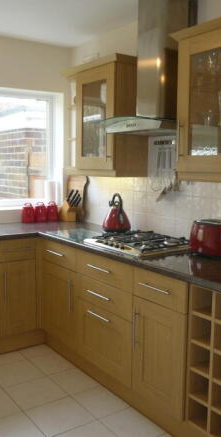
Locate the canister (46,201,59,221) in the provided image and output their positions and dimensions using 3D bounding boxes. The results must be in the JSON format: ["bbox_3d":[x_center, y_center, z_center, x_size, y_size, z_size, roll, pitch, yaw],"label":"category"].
[{"bbox_3d":[-0.528,-0.064,3.845,0.114,0.189,0.114,1,7,0],"label":"canister"}]

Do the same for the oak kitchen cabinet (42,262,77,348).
[{"bbox_3d":[-0.138,0.567,3.222,0.580,0.610,0.485,-4,8,-36],"label":"oak kitchen cabinet"}]

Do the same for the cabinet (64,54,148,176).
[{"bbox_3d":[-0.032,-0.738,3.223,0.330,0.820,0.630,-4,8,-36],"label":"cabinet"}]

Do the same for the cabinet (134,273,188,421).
[{"bbox_3d":[0.464,0.622,2.357,0.560,0.715,0.407,-4,8,-36],"label":"cabinet"}]

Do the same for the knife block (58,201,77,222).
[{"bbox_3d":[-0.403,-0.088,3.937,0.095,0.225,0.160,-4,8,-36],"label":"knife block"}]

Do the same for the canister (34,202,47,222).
[{"bbox_3d":[-0.631,-0.053,3.811,0.110,0.177,0.110,1,6,0],"label":"canister"}]

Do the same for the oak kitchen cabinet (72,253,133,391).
[{"bbox_3d":[0.182,0.567,2.780,0.580,0.730,0.605,-4,8,-36],"label":"oak kitchen cabinet"}]

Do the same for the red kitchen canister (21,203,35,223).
[{"bbox_3d":[-0.723,-0.045,3.704,0.114,0.179,0.114,1,7,0],"label":"red kitchen canister"}]

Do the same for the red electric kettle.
[{"bbox_3d":[0.047,-0.038,3.146,0.215,0.305,0.225,1,7,0],"label":"red electric kettle"}]

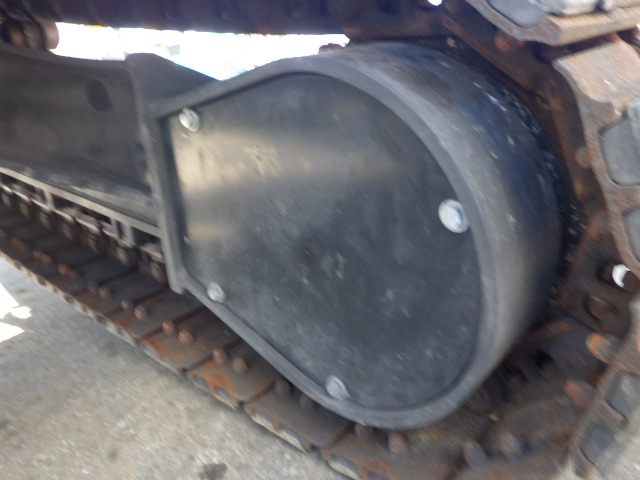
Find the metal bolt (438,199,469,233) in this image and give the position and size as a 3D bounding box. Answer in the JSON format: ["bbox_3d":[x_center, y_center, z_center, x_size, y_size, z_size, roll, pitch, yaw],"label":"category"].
[{"bbox_3d":[0.122,-0.022,0.473,0.028,0.028,0.013,15,30,38],"label":"metal bolt"}]

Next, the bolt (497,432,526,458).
[{"bbox_3d":[0.218,0.235,0.593,0.025,0.021,0.025,-27,-12,-43],"label":"bolt"}]

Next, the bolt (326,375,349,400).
[{"bbox_3d":[0.023,0.192,0.675,0.028,0.028,0.013,15,30,38],"label":"bolt"}]

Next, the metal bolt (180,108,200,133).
[{"bbox_3d":[-0.174,-0.159,0.689,0.028,0.028,0.013,15,30,38],"label":"metal bolt"}]

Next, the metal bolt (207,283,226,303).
[{"bbox_3d":[-0.159,0.081,0.793,0.028,0.028,0.013,15,30,38],"label":"metal bolt"}]

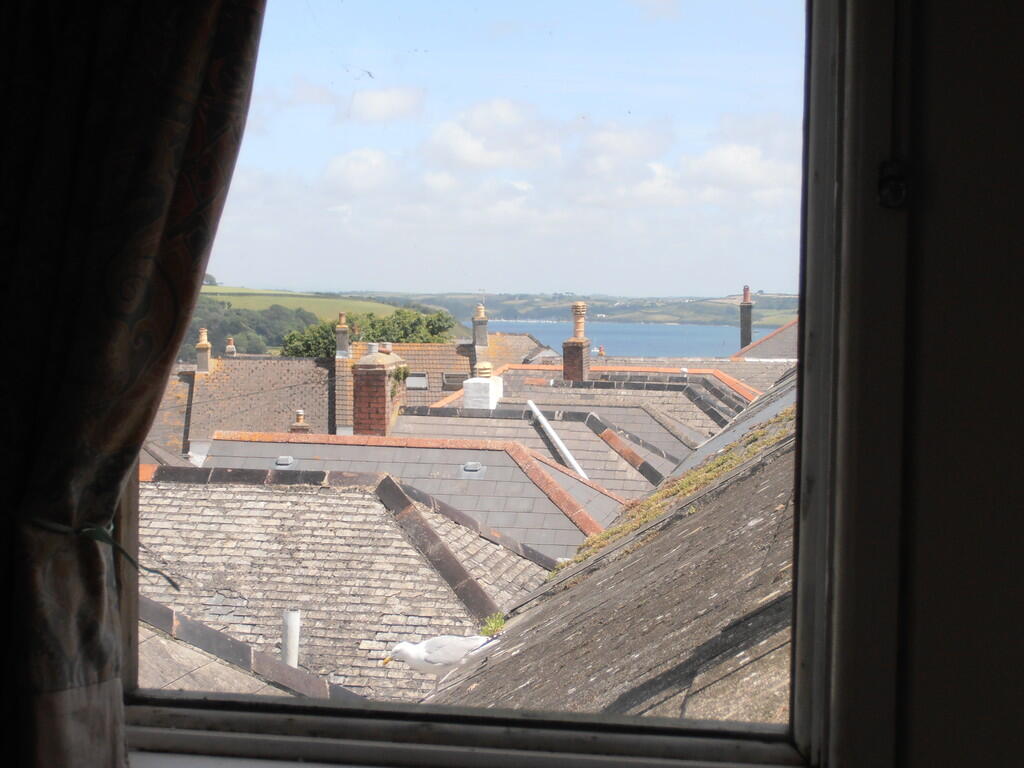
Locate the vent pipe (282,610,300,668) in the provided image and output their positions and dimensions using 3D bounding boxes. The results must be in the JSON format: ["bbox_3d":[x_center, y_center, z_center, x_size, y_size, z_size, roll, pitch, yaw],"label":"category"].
[{"bbox_3d":[-1.375,1.602,12.700,0.107,0.410,0.107,3,2,0],"label":"vent pipe"}]

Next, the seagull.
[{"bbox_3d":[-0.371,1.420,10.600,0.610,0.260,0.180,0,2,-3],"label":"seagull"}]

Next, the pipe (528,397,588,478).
[{"bbox_3d":[0.622,0.764,27.825,0.100,0.100,2.161,-36,36,0],"label":"pipe"}]

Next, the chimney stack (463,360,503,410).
[{"bbox_3d":[-0.480,0.066,33.800,0.470,0.880,0.700,1,2,14],"label":"chimney stack"}]

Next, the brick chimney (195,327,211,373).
[{"bbox_3d":[-12.868,-1.395,85.000,0.540,1.840,0.660,1,2,8],"label":"brick chimney"}]

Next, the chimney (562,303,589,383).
[{"bbox_3d":[1.478,-0.898,46.400,0.500,1.900,0.660,1,2,14],"label":"chimney"}]

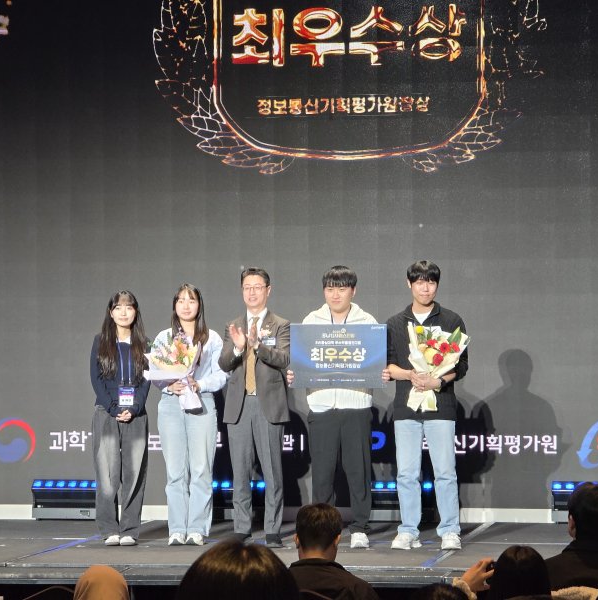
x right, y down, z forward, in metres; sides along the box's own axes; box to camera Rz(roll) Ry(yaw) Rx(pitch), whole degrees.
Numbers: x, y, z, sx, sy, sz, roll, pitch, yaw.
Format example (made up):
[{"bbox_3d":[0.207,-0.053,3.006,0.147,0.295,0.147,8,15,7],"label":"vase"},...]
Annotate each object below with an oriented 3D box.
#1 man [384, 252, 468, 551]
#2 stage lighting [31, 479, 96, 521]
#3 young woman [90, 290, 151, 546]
[{"bbox_3d":[0.782,0.646,16.380,0.520,1.774,0.370,0,-1,11],"label":"man"},{"bbox_3d":[-1.666,1.439,19.080,0.500,0.283,0.170,0,-1,10],"label":"stage lighting"},{"bbox_3d":[-1.132,0.744,16.826,0.400,1.604,0.280,0,-1,-6],"label":"young woman"}]

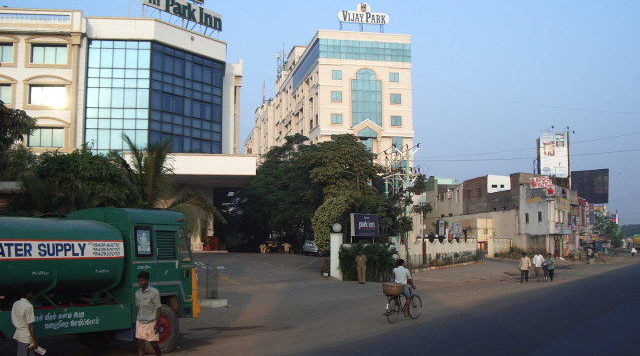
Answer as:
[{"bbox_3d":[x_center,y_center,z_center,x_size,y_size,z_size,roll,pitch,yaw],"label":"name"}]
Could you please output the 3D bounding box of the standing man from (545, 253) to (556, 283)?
[{"bbox_3d":[13.516,5.260,41.200,0.520,1.660,0.400,-2,-6,24],"label":"standing man"}]

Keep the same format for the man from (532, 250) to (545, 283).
[{"bbox_3d":[12.222,5.010,39.300,0.500,1.720,0.380,-2,-6,23],"label":"man"}]

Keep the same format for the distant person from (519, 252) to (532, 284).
[{"bbox_3d":[11.670,5.105,39.900,0.540,1.690,0.380,-2,-6,24],"label":"distant person"}]

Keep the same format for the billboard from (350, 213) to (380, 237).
[{"bbox_3d":[2.598,2.667,40.300,1.500,1.330,0.380,2,-6,-21],"label":"billboard"}]

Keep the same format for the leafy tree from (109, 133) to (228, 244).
[{"bbox_3d":[-5.707,1.563,27.000,4.200,6.300,4.200,0,-5,0],"label":"leafy tree"}]

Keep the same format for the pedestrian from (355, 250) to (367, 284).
[{"bbox_3d":[2.221,4.790,37.600,0.540,1.720,0.360,0,-5,-3],"label":"pedestrian"}]

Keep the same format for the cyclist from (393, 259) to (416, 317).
[{"bbox_3d":[2.377,3.120,20.000,0.500,1.650,0.620,-4,-7,37],"label":"cyclist"}]

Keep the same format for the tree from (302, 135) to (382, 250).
[{"bbox_3d":[1.601,0.961,50.000,5.600,8.300,5.400,0,-5,0],"label":"tree"}]

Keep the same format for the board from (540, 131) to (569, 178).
[{"bbox_3d":[27.310,-2.788,82.000,3.400,5.500,0.500,-1,-5,7],"label":"board"}]

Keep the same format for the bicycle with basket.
[{"bbox_3d":[2.351,3.512,19.900,0.580,1.100,1.870,-4,-7,37],"label":"bicycle with basket"}]

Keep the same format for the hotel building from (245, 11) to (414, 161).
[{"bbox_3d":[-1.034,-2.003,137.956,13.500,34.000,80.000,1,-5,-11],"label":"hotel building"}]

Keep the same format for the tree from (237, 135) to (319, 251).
[{"bbox_3d":[-3.286,1.136,57.000,6.600,9.200,6.400,0,-5,0],"label":"tree"}]

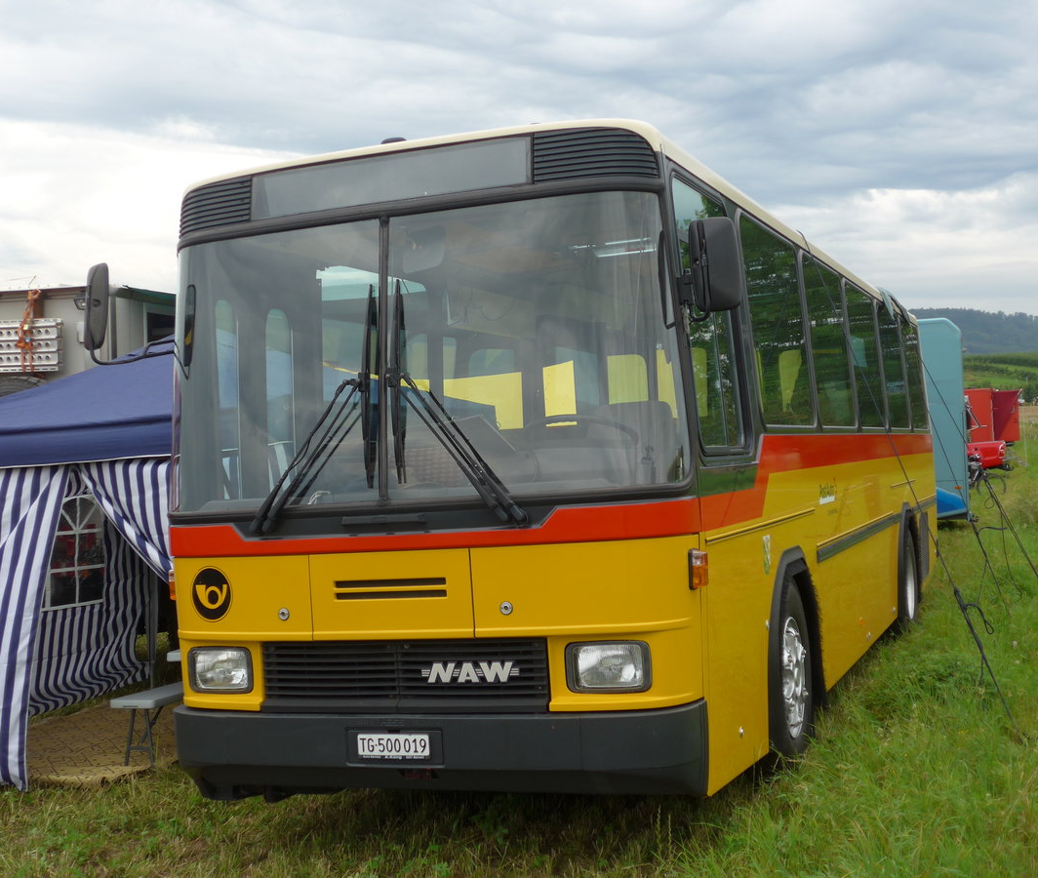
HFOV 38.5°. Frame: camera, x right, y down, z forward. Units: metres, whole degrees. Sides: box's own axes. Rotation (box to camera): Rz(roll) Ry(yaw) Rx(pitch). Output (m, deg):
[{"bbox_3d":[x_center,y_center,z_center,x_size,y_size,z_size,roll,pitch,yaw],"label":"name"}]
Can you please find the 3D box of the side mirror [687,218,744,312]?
[{"bbox_3d":[0.763,-0.676,5.779,0.200,0.360,0.090,-3,-1,2],"label":"side mirror"}]

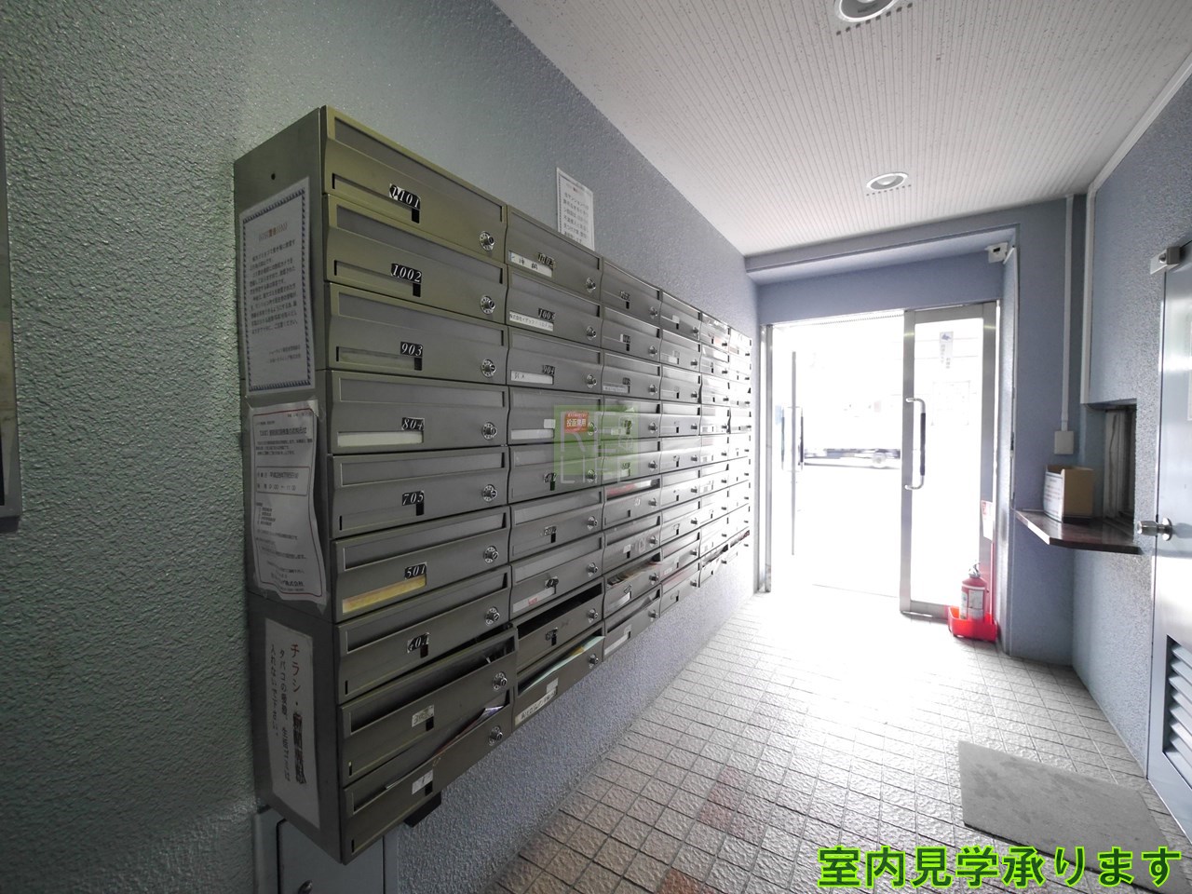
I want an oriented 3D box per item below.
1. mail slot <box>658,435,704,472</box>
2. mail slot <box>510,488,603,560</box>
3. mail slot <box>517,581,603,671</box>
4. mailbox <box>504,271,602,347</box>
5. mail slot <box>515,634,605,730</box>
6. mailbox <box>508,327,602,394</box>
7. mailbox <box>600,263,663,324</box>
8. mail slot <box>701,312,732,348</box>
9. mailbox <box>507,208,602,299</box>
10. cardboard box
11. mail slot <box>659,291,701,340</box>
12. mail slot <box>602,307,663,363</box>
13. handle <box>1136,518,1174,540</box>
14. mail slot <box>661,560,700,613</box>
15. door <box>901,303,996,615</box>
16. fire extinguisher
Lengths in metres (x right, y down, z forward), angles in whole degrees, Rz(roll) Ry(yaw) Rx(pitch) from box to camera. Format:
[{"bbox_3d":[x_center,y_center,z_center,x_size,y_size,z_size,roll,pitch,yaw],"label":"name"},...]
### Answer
[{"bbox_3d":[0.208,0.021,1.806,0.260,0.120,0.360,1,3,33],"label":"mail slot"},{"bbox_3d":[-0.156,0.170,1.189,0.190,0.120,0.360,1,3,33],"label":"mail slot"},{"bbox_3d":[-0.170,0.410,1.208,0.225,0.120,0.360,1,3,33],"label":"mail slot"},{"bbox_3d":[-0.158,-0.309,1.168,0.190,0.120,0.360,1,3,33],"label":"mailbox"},{"bbox_3d":[-0.181,0.529,1.222,0.265,0.120,0.360,1,3,33],"label":"mail slot"},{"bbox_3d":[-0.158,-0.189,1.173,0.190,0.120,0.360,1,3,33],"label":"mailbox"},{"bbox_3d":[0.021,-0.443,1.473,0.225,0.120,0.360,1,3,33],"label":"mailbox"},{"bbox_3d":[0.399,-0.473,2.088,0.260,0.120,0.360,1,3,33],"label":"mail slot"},{"bbox_3d":[-0.188,-0.432,1.183,0.265,0.120,0.360,1,3,33],"label":"mailbox"},{"bbox_3d":[2.319,0.225,2.373,0.105,0.252,0.340,1,3,33],"label":"cardboard box"},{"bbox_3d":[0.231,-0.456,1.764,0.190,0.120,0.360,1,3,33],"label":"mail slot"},{"bbox_3d":[0.008,-0.326,1.490,0.265,0.120,0.360,1,3,33],"label":"mail slot"},{"bbox_3d":[1.911,0.279,1.655,0.072,0.070,0.070,1,3,33],"label":"handle"},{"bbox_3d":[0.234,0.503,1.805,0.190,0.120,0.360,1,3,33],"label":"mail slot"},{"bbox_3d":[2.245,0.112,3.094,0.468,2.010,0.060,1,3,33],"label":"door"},{"bbox_3d":[2.322,0.917,2.961,0.140,0.440,0.140,2,3,38],"label":"fire extinguisher"}]

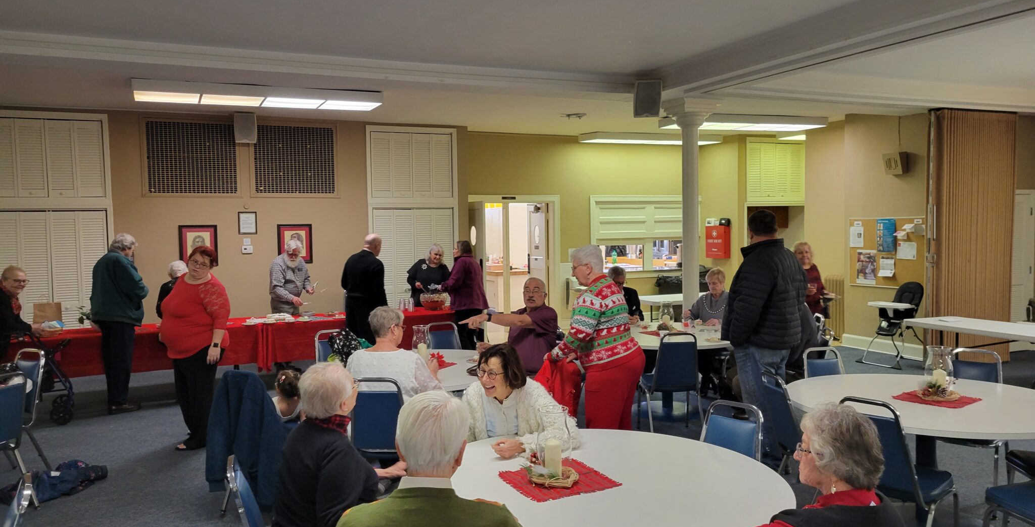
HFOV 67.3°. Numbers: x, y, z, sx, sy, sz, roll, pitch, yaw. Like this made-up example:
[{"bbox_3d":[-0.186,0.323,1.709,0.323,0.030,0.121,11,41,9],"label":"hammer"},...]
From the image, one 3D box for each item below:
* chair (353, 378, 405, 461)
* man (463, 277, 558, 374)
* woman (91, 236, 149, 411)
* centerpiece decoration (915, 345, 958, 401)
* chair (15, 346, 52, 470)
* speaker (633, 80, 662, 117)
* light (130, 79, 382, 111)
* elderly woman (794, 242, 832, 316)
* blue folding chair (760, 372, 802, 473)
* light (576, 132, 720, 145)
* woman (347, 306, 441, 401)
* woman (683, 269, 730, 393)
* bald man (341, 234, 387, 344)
[{"bbox_3d":[-0.780,1.072,4.600,0.430,0.870,0.520,0,3,2],"label":"chair"},{"bbox_3d":[-0.061,0.786,5.988,0.780,1.320,0.560,-3,4,-38],"label":"man"},{"bbox_3d":[-3.814,0.559,7.456,0.530,1.710,0.450,2,4,41],"label":"woman"},{"bbox_3d":[2.421,0.620,4.468,0.215,0.272,0.205,-2,3,-23],"label":"centerpiece decoration"},{"bbox_3d":[-3.588,1.073,5.400,0.450,0.890,0.560,1,3,22],"label":"chair"},{"bbox_3d":[1.306,-1.655,7.800,0.265,0.380,0.210,-1,12,-17],"label":"speaker"},{"bbox_3d":[-2.716,-1.765,8.255,2.440,0.125,0.610,-2,3,-23],"label":"light"},{"bbox_3d":[3.695,0.470,9.863,0.500,1.500,0.380,0,3,19],"label":"elderly woman"},{"bbox_3d":[1.692,1.059,4.481,0.560,0.890,0.450,-1,3,-10],"label":"blue folding chair"},{"bbox_3d":[2.212,-2.055,12.813,2.360,0.125,0.590,-2,3,-23],"label":"light"},{"bbox_3d":[-0.776,0.886,4.789,0.530,1.260,0.750,0,3,13],"label":"woman"},{"bbox_3d":[1.938,0.690,7.887,0.560,1.270,0.750,1,4,33],"label":"woman"},{"bbox_3d":[-1.587,0.529,8.009,0.520,1.670,0.340,1,3,22],"label":"bald man"}]

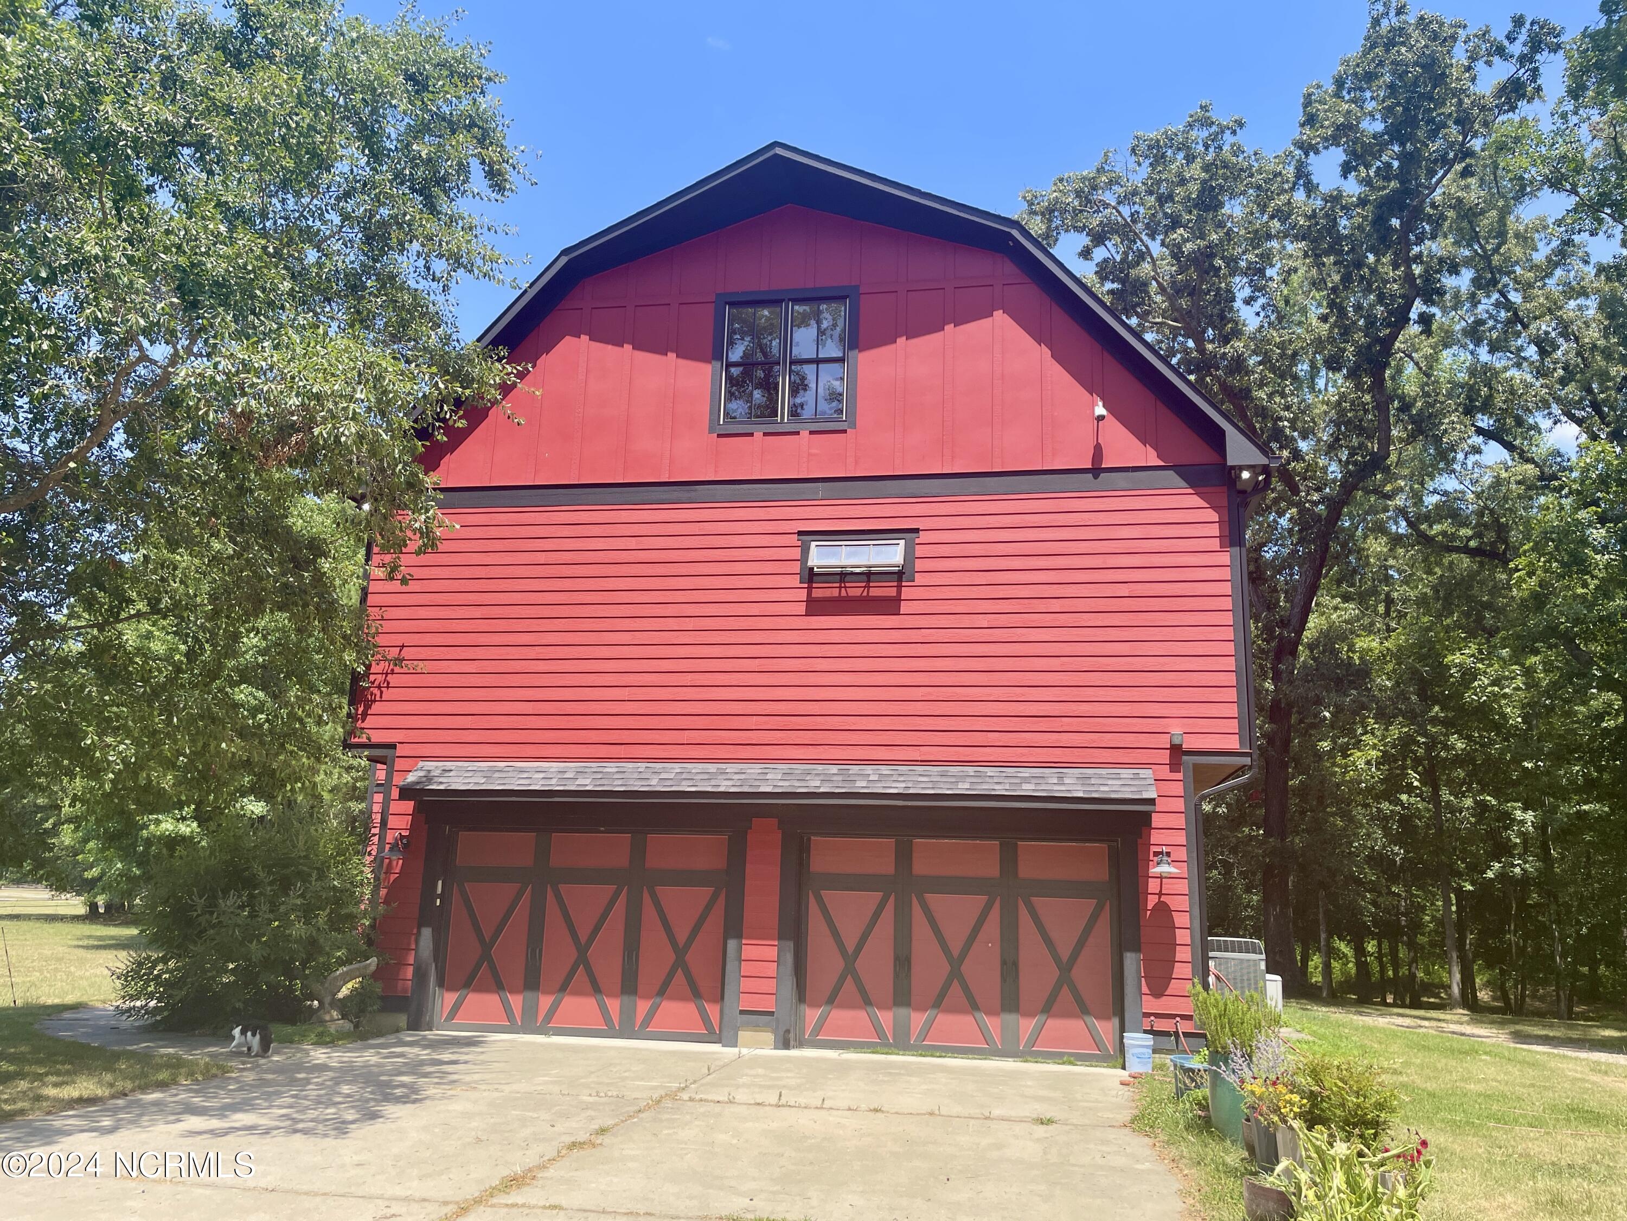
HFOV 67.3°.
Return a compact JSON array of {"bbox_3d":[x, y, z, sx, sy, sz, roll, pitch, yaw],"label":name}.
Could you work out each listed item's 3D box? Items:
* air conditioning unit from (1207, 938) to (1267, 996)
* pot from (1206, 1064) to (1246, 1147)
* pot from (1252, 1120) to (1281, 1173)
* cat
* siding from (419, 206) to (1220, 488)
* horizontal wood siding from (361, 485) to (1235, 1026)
[{"bbox_3d":[5.929,5.323,17.453,0.870,1.140,0.870,-1,-14,10],"label":"air conditioning unit"},{"bbox_3d":[2.994,3.475,8.747,0.350,0.640,0.350,-1,-14,10],"label":"pot"},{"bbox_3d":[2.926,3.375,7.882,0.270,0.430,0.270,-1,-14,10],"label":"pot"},{"bbox_3d":[-5.584,4.237,12.147,0.460,0.320,0.160,-7,-16,32],"label":"cat"},{"bbox_3d":[-0.338,-3.519,15.951,10.711,3.857,0.200,-1,-14,10],"label":"siding"},{"bbox_3d":[-0.553,1.602,14.740,10.868,6.143,0.200,-1,-14,10],"label":"horizontal wood siding"}]

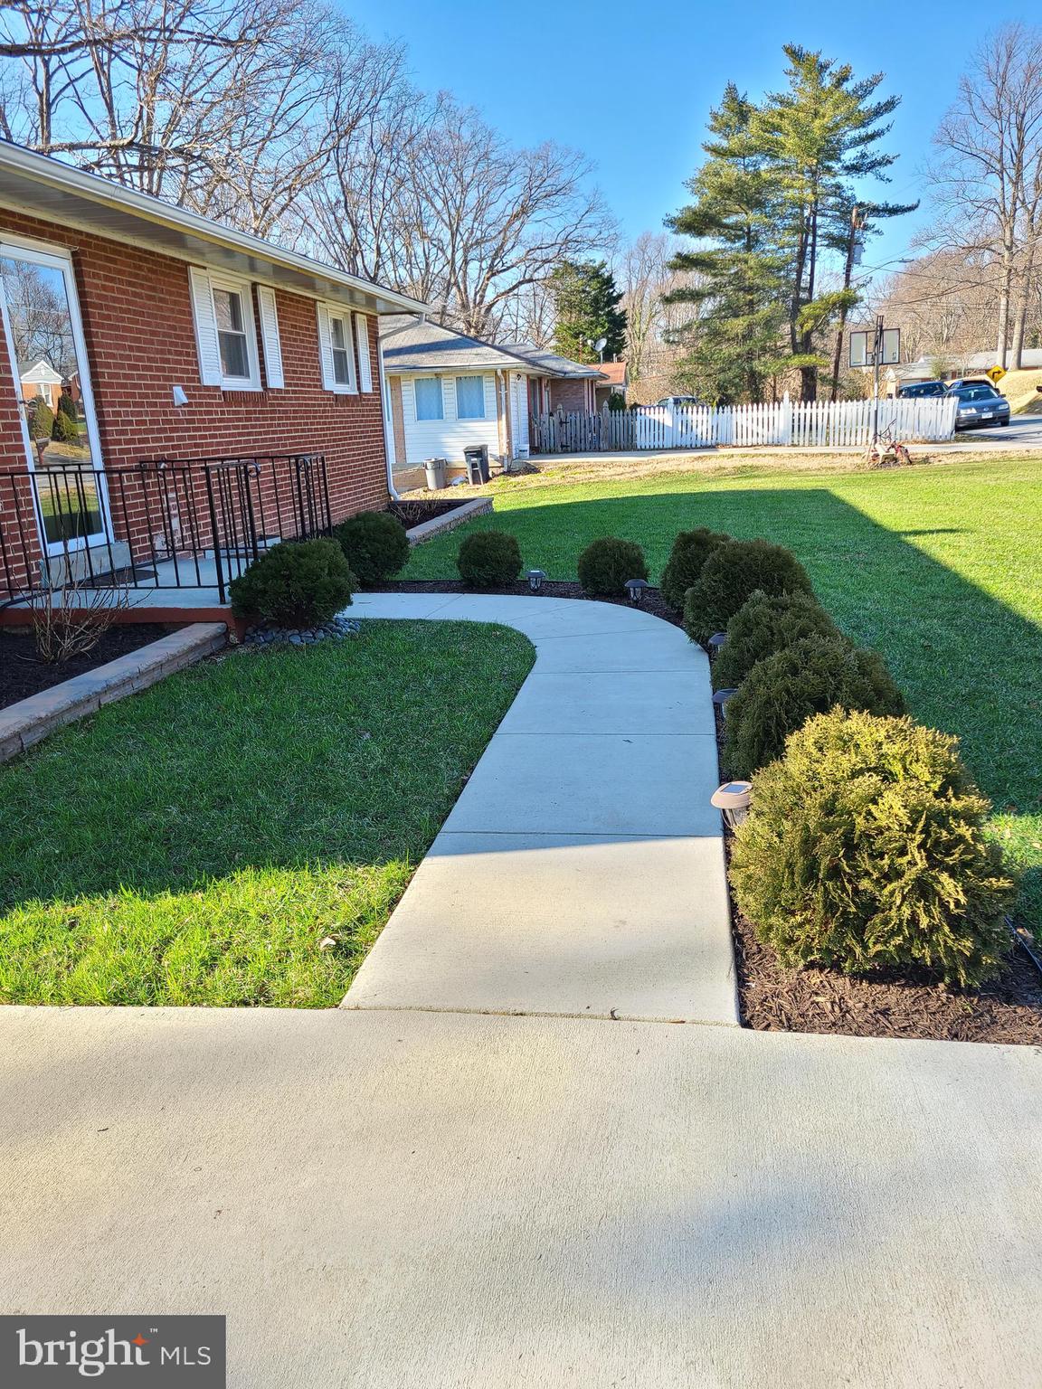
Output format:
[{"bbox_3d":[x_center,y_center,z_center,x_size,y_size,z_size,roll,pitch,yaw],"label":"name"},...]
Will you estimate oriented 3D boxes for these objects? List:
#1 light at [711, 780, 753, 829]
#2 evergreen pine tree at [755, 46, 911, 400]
[{"bbox_3d":[0.668,0.371,3.255,0.147,0.180,0.147,0,15,9],"label":"light"},{"bbox_3d":[12.750,-18.300,43.400,6.500,14.600,6.400,0,15,9],"label":"evergreen pine tree"}]

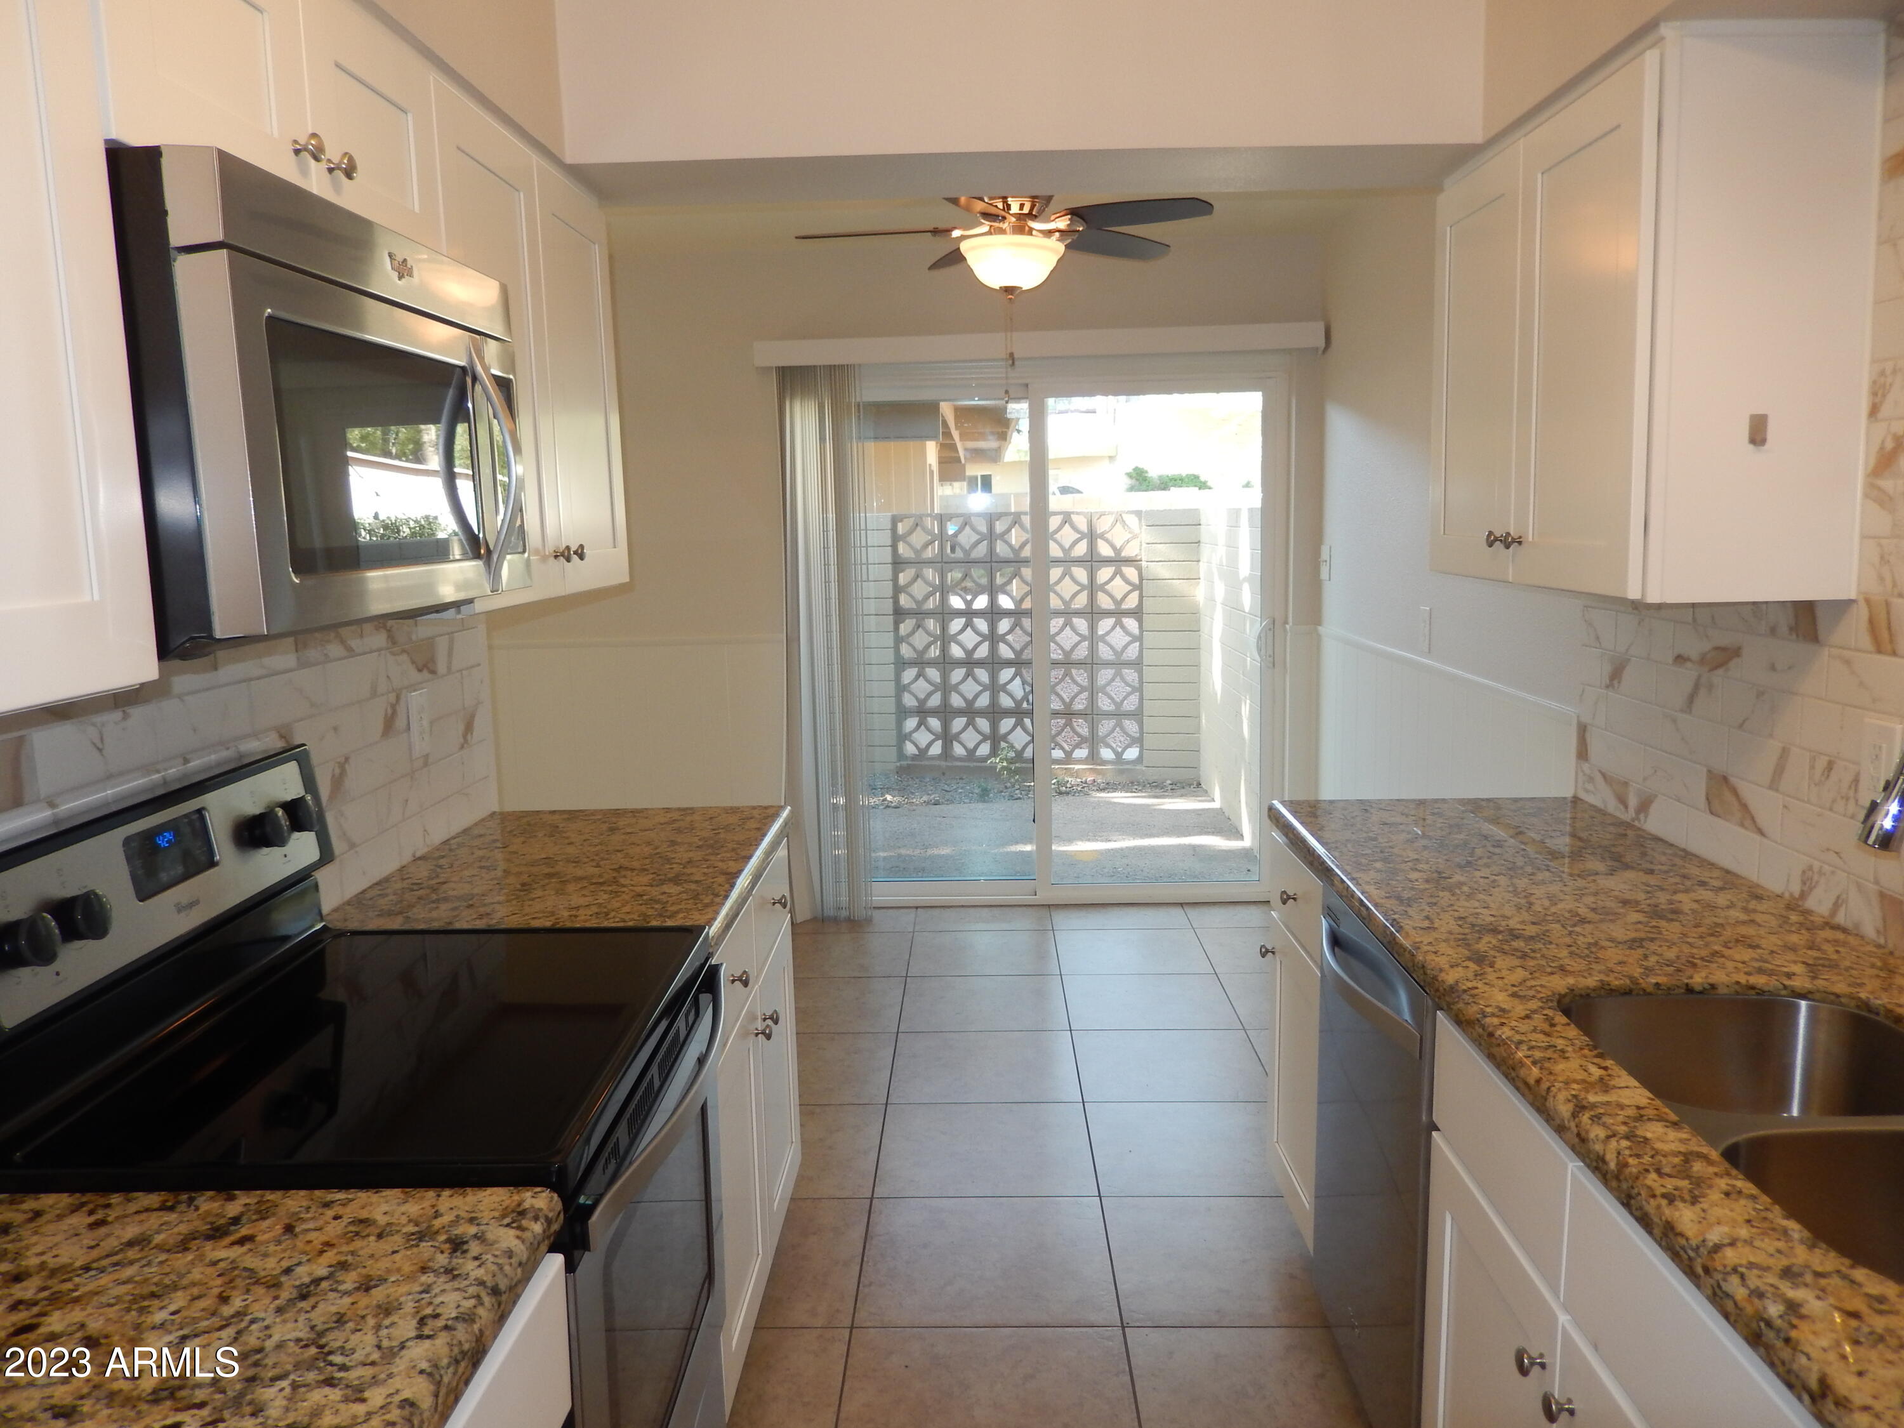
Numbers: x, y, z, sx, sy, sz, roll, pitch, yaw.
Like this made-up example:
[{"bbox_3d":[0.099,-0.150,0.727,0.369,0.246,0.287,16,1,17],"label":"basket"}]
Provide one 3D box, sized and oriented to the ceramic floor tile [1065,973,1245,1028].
[{"bbox_3d":[0.607,0.891,4.253,0.503,0.010,0.495,-1,8,1],"label":"ceramic floor tile"}]

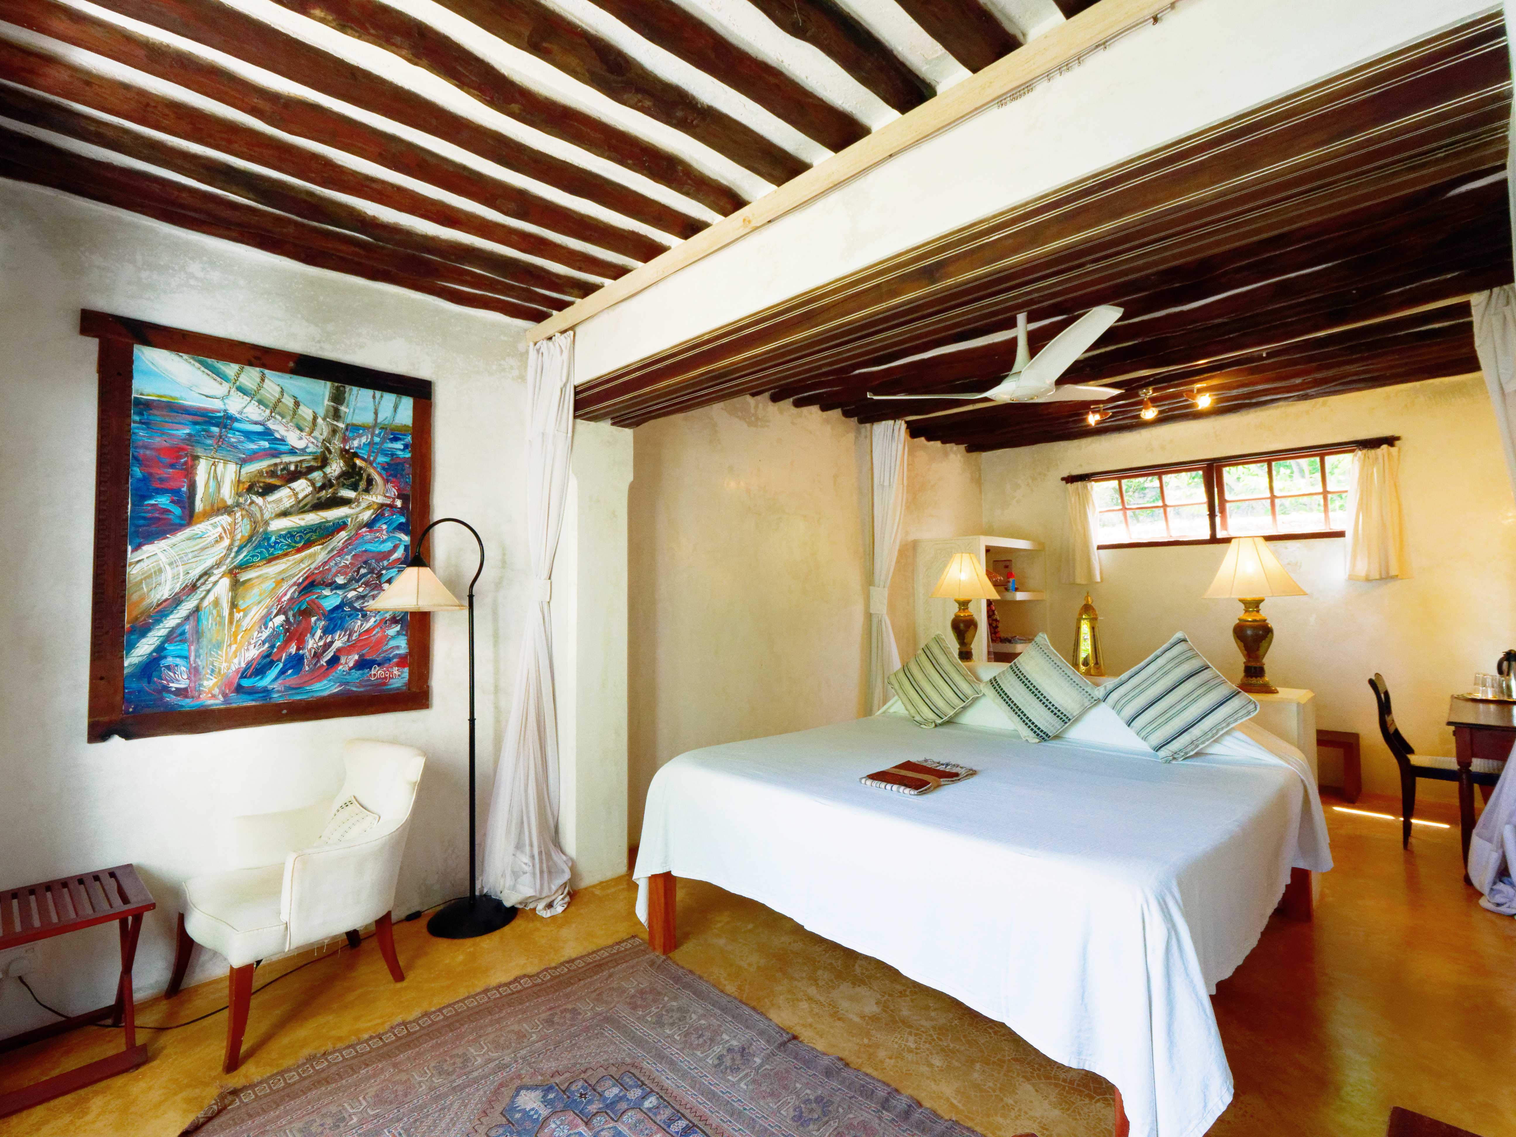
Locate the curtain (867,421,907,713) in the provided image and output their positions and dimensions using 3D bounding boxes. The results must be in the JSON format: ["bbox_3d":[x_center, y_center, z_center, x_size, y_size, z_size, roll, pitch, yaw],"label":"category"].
[{"bbox_3d":[0.911,0.225,4.882,0.380,2.520,0.220,-2,-3,45],"label":"curtain"}]

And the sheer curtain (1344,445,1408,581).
[{"bbox_3d":[3.920,-0.343,4.464,0.310,0.850,0.100,-2,-3,45],"label":"sheer curtain"}]

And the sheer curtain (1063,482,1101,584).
[{"bbox_3d":[2.640,-0.291,5.742,0.300,0.850,0.100,-2,-3,45],"label":"sheer curtain"}]

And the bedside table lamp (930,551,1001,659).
[{"bbox_3d":[1.265,0.249,4.244,0.390,0.700,0.390,-2,-3,45],"label":"bedside table lamp"}]

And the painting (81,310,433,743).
[{"bbox_3d":[-1.786,-0.121,2.619,0.050,1.400,1.080,-2,-3,45],"label":"painting"}]

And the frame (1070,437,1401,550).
[{"bbox_3d":[3.297,-0.481,5.119,2.060,0.600,0.120,-2,-3,45],"label":"frame"}]

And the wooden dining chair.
[{"bbox_3d":[3.532,0.991,3.611,0.530,0.870,0.440,-2,-3,42],"label":"wooden dining chair"}]

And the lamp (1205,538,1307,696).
[{"bbox_3d":[2.283,0.208,3.227,0.390,0.700,0.390,-2,-3,45],"label":"lamp"}]

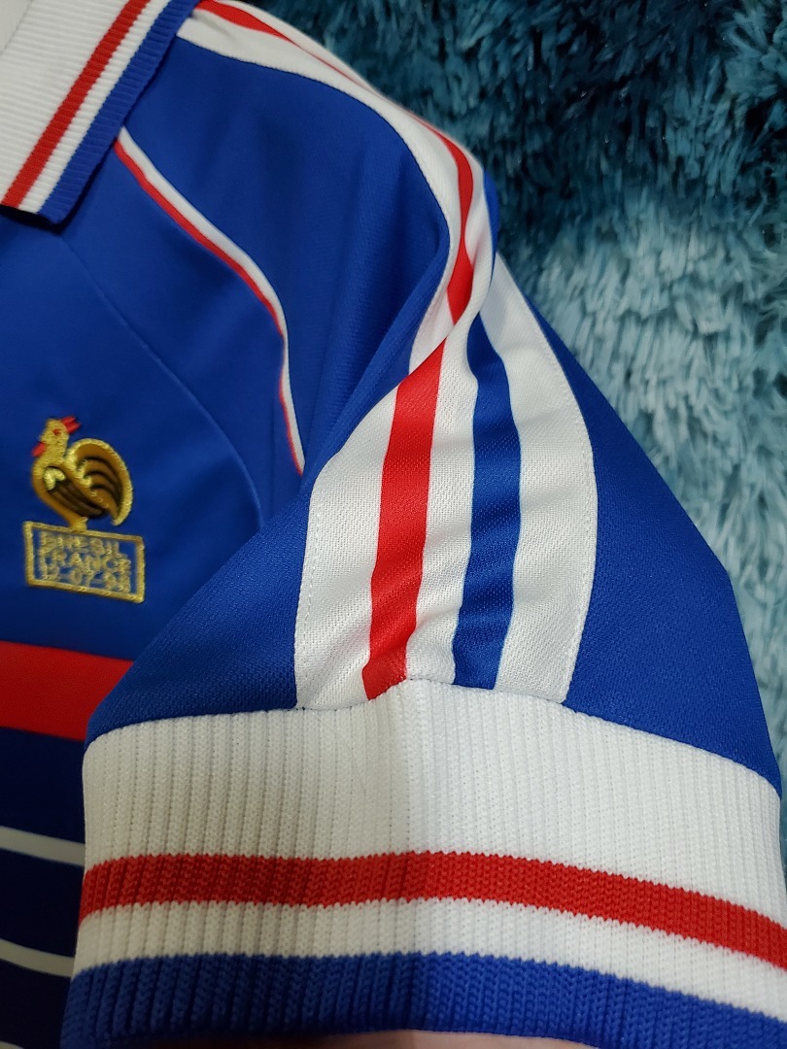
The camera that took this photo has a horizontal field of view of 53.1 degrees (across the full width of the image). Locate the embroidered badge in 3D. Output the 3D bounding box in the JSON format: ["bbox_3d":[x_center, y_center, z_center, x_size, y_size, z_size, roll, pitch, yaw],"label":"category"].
[{"bbox_3d":[-0.148,-0.007,0.378,0.063,0.089,0.004,9,16,6],"label":"embroidered badge"}]

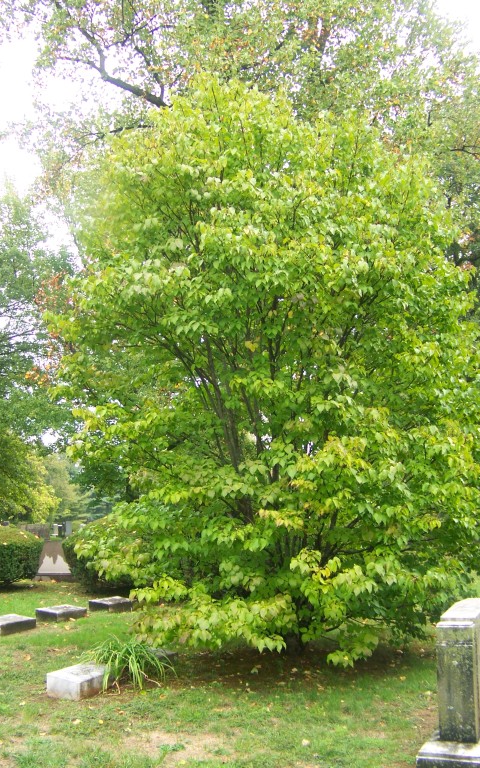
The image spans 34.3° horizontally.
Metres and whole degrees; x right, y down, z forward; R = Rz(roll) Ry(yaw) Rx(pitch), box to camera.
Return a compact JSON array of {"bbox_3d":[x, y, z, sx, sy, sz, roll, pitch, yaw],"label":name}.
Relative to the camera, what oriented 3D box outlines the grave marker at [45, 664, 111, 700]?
[{"bbox_3d":[-1.250,2.411,6.324,0.312,0.155,0.610,-4,-10,25],"label":"grave marker"}]

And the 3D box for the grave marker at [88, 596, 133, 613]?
[{"bbox_3d":[-1.824,3.122,11.043,0.334,0.127,0.608,-4,-10,25],"label":"grave marker"}]

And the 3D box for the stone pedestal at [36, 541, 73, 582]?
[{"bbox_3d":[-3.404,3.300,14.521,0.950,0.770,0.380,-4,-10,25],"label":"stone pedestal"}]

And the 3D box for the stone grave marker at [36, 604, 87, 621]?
[{"bbox_3d":[-2.328,2.986,10.139,0.334,0.121,0.608,-4,-10,25],"label":"stone grave marker"}]

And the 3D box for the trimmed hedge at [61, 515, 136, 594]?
[{"bbox_3d":[-2.052,2.873,13.239,1.850,1.260,1.700,2,-9,-8],"label":"trimmed hedge"}]

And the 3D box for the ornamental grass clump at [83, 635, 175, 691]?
[{"bbox_3d":[-0.948,2.361,6.640,0.740,0.350,0.660,2,-9,-8],"label":"ornamental grass clump"}]

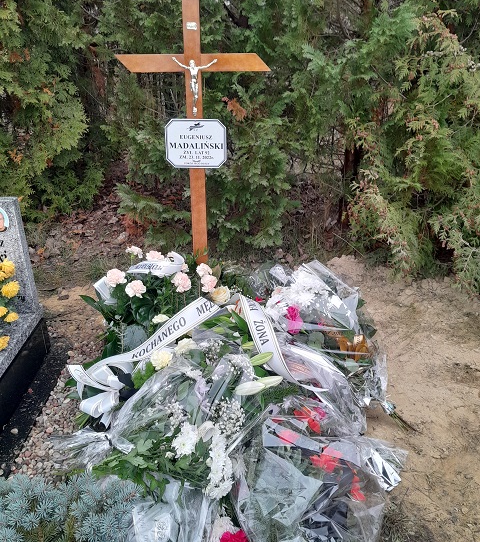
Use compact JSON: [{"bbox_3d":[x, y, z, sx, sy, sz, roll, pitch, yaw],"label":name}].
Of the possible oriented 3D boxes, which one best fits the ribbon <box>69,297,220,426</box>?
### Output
[{"bbox_3d":[-0.365,0.347,2.030,0.640,0.270,0.360,-12,29,-22],"label":"ribbon"}]

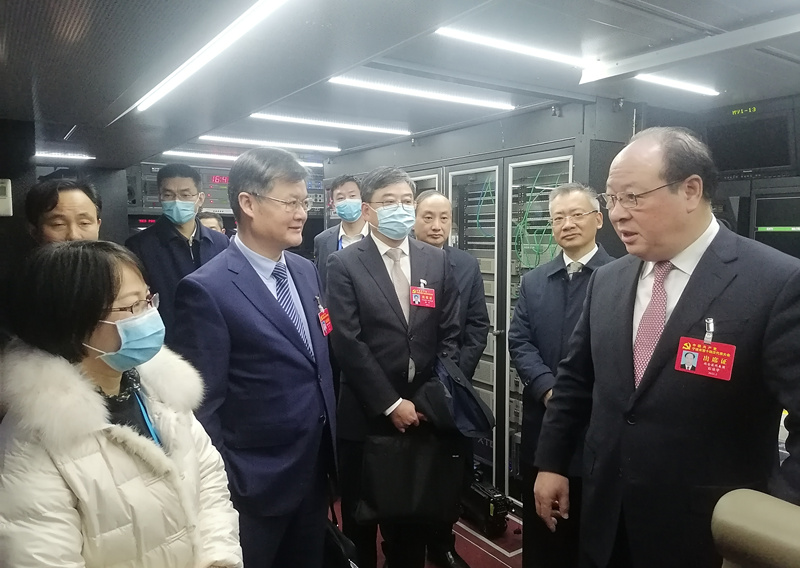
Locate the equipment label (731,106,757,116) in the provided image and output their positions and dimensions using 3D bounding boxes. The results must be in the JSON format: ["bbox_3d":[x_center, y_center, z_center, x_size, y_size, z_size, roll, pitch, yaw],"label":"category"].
[{"bbox_3d":[1.654,-0.829,3.000,0.012,0.030,0.118,-3,5,-34],"label":"equipment label"}]

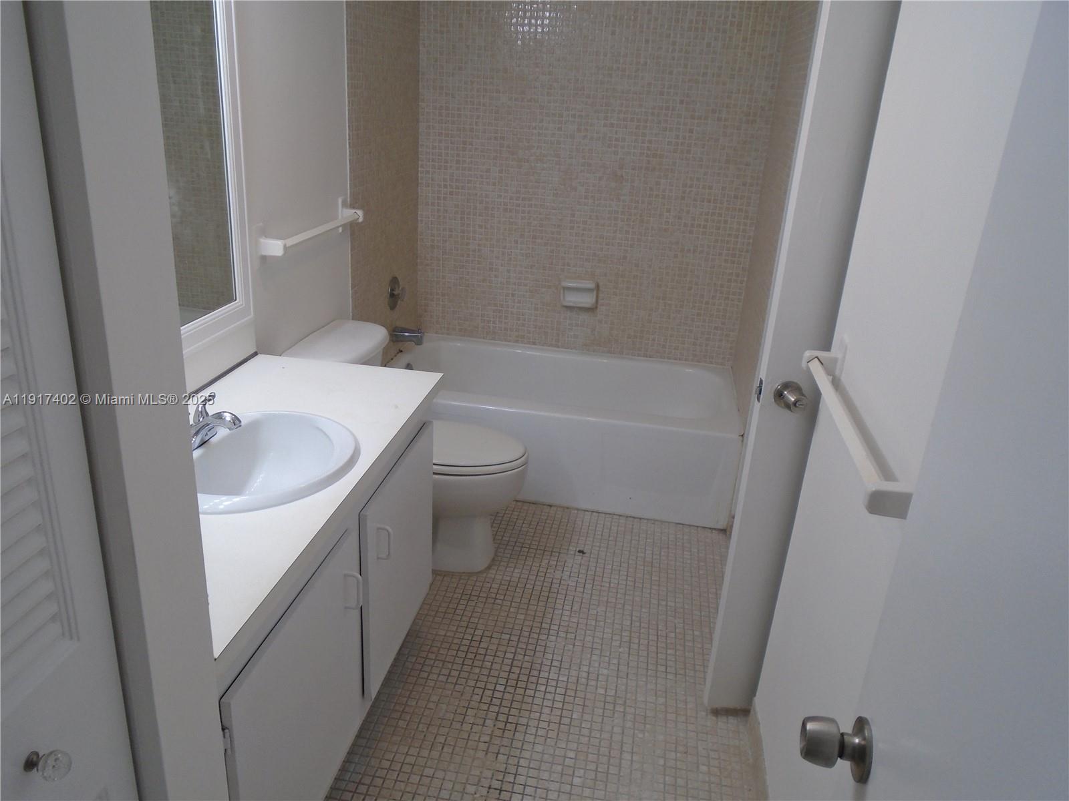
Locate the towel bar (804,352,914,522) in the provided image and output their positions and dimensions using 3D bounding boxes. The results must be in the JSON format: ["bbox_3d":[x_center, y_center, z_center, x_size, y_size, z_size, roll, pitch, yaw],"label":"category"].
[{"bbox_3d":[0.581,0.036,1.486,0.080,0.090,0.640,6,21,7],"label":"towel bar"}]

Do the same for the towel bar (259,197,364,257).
[{"bbox_3d":[-0.678,-0.532,2.490,0.078,0.100,0.640,6,21,7],"label":"towel bar"}]

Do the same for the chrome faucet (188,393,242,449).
[{"bbox_3d":[-0.685,0.053,1.679,0.150,0.110,0.160,6,21,7],"label":"chrome faucet"}]

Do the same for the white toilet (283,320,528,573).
[{"bbox_3d":[-0.382,0.169,2.715,0.740,0.750,0.440,6,21,7],"label":"white toilet"}]

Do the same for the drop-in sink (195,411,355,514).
[{"bbox_3d":[-0.606,0.190,1.714,0.425,0.180,0.480,6,21,7],"label":"drop-in sink"}]

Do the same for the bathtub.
[{"bbox_3d":[0.095,0.090,3.503,1.495,0.392,0.830,6,21,7],"label":"bathtub"}]

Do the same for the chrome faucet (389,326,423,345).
[{"bbox_3d":[-0.552,-0.280,3.476,0.145,0.075,0.058,6,21,7],"label":"chrome faucet"}]

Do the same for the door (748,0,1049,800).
[{"bbox_3d":[0.631,0.028,1.518,0.045,2.000,0.750,6,21,7],"label":"door"}]

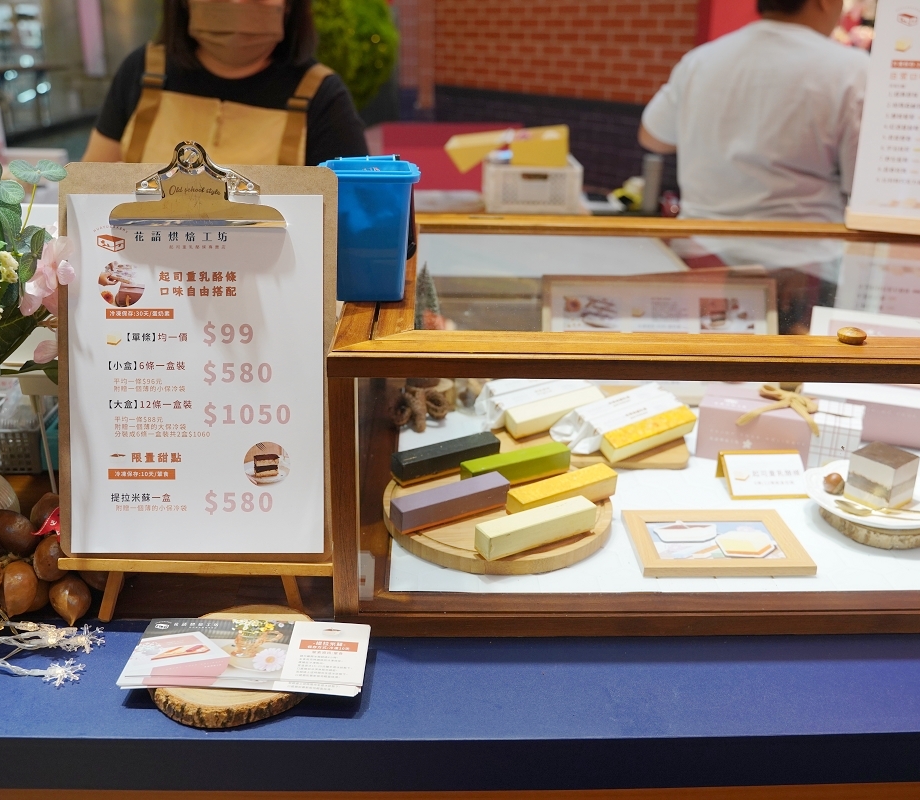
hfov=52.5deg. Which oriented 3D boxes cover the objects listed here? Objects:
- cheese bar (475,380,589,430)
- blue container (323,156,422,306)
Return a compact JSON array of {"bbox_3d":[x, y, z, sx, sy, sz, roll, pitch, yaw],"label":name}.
[{"bbox_3d":[0.093,0.000,1.092,0.131,0.026,0.026,-15,44,-22],"label":"cheese bar"},{"bbox_3d":[-0.078,-0.153,0.830,0.084,0.115,0.092,1,23,-2],"label":"blue container"}]

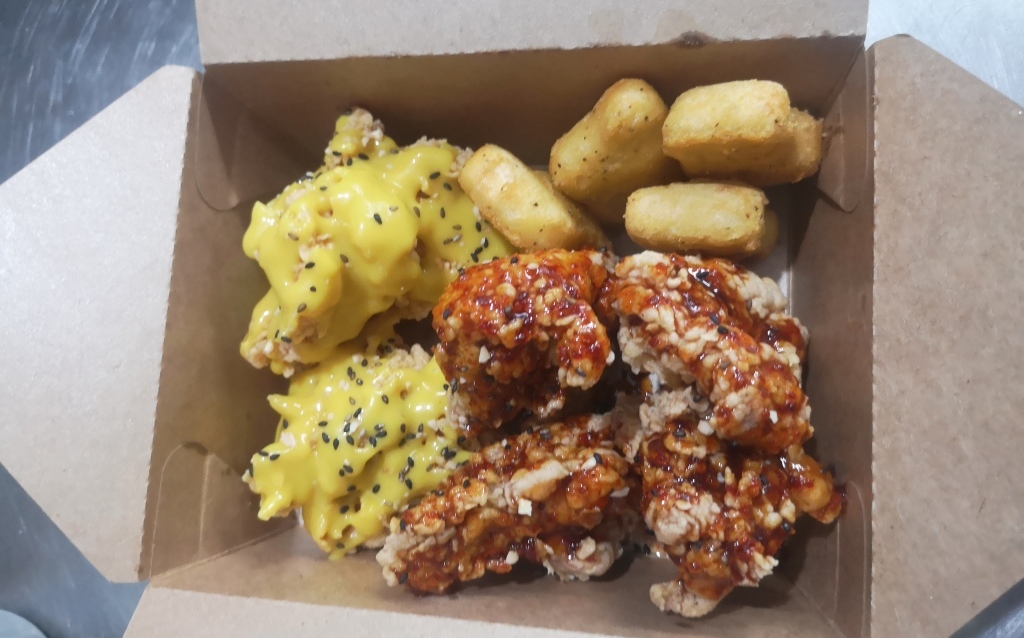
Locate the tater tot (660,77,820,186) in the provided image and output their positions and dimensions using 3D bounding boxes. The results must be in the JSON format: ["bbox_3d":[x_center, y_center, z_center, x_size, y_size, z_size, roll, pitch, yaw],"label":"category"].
[{"bbox_3d":[0.061,-0.048,0.213,0.040,0.026,0.023,12,85,13],"label":"tater tot"}]

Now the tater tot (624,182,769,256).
[{"bbox_3d":[0.053,-0.029,0.226,0.039,0.024,0.018,6,84,13],"label":"tater tot"}]

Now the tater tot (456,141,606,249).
[{"bbox_3d":[0.006,-0.033,0.235,0.045,0.024,0.019,35,91,14],"label":"tater tot"}]

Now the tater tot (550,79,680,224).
[{"bbox_3d":[0.029,-0.046,0.225,0.027,0.034,0.036,39,92,14],"label":"tater tot"}]

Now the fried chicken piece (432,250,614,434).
[{"bbox_3d":[0.004,0.005,0.224,0.051,0.043,0.044,-19,79,9],"label":"fried chicken piece"}]

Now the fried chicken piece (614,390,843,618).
[{"bbox_3d":[0.052,0.045,0.203,0.052,0.042,0.050,-39,76,4],"label":"fried chicken piece"}]

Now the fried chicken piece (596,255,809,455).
[{"bbox_3d":[0.051,0.007,0.205,0.060,0.036,0.034,43,92,14],"label":"fried chicken piece"}]

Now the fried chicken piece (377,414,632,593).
[{"bbox_3d":[0.002,0.051,0.213,0.070,0.036,0.036,-25,78,8],"label":"fried chicken piece"}]

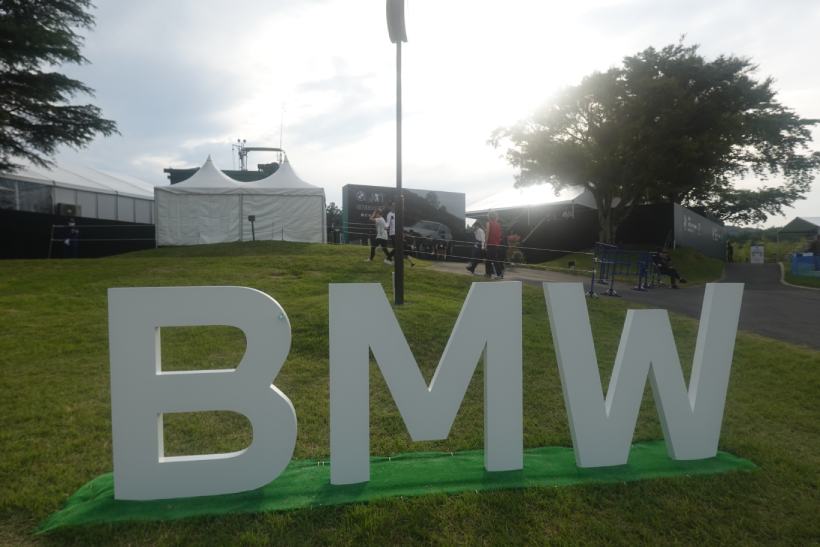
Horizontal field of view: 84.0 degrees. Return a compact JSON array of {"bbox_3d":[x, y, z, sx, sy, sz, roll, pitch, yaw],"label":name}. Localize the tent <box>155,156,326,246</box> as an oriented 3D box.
[{"bbox_3d":[-8.060,-3.607,22.865,7.500,4.760,3.750,-1,2,-8],"label":"tent"}]

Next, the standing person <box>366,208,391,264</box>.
[{"bbox_3d":[-0.878,-1.048,12.900,0.720,1.550,0.500,0,2,15],"label":"standing person"}]

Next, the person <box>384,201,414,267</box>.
[{"bbox_3d":[-0.268,-1.063,12.200,0.750,1.740,0.520,0,2,15],"label":"person"}]

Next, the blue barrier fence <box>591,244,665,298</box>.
[{"bbox_3d":[5.419,-0.087,11.300,0.850,1.120,2.800,2,3,45],"label":"blue barrier fence"}]

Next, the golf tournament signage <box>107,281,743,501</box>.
[{"bbox_3d":[0.290,0.661,2.869,3.996,1.200,0.080,-1,2,-8],"label":"golf tournament signage"}]

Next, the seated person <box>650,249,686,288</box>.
[{"bbox_3d":[7.830,-0.151,13.800,1.000,1.250,0.580,0,2,12],"label":"seated person"}]

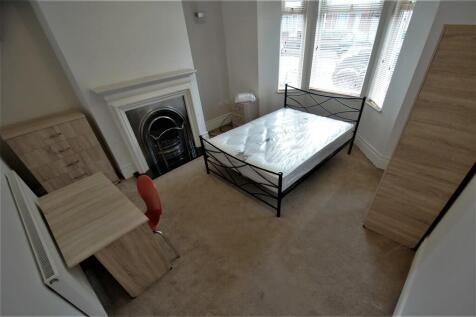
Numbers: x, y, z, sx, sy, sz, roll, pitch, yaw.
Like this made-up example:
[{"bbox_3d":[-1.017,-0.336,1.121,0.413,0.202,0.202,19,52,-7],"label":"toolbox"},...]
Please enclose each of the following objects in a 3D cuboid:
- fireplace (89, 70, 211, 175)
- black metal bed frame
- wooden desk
[{"bbox_3d":[-1.205,-0.563,3.250,0.170,1.358,1.525,23,41,37],"label":"fireplace"},{"bbox_3d":[0.691,-0.339,3.031,1.985,0.959,1.366,-29,39,-34],"label":"black metal bed frame"},{"bbox_3d":[-1.213,0.700,1.824,1.026,0.689,0.504,22,40,36],"label":"wooden desk"}]

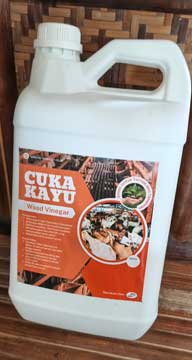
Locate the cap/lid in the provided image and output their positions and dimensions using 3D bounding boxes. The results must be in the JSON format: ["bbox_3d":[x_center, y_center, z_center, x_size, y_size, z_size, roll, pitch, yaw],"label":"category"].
[{"bbox_3d":[-0.038,-0.146,0.331,0.050,0.023,0.050,4,15,-1],"label":"cap/lid"}]

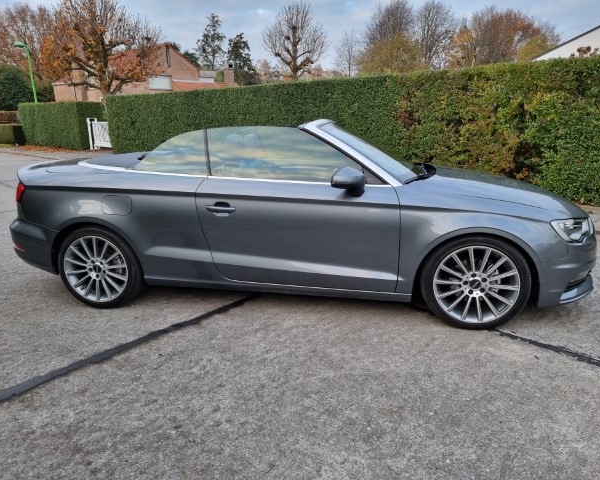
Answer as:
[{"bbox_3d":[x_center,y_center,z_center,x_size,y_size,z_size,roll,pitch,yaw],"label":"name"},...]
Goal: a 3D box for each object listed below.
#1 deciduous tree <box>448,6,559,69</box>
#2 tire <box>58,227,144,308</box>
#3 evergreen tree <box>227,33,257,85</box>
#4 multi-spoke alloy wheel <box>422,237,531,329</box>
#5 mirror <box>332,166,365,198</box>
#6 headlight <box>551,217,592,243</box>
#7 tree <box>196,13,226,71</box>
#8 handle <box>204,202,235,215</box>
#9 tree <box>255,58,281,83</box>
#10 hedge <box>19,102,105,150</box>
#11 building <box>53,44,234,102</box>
[{"bbox_3d":[19.495,-17.169,43.040,10.503,9.850,8.928,6,18,22],"label":"deciduous tree"},{"bbox_3d":[-1.447,0.184,3.296,0.637,0.637,0.230,1,17,10],"label":"tire"},{"bbox_3d":[-7.045,-19.989,54.498,3.643,10.090,3.643,-3,17,-6],"label":"evergreen tree"},{"bbox_3d":[1.107,0.249,2.841,0.637,0.637,0.230,1,17,10],"label":"multi-spoke alloy wheel"},{"bbox_3d":[0.298,-0.358,2.691,0.200,0.185,0.240,1,17,10],"label":"mirror"},{"bbox_3d":[1.716,-0.105,2.786,0.380,0.165,0.400,1,17,10],"label":"headlight"},{"bbox_3d":[-11.039,-21.719,56.033,3.480,12.735,3.480,-4,17,-9],"label":"tree"},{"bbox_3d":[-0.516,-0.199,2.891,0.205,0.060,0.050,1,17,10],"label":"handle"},{"bbox_3d":[-4.732,-22.649,66.249,3.840,8.295,3.840,-3,17,-3],"label":"tree"},{"bbox_3d":[-10.046,-4.891,18.754,5.897,1.800,1.300,13,22,40],"label":"hedge"},{"bbox_3d":[-13.712,-13.666,39.634,12.500,6.900,11.500,-17,23,-42],"label":"building"}]

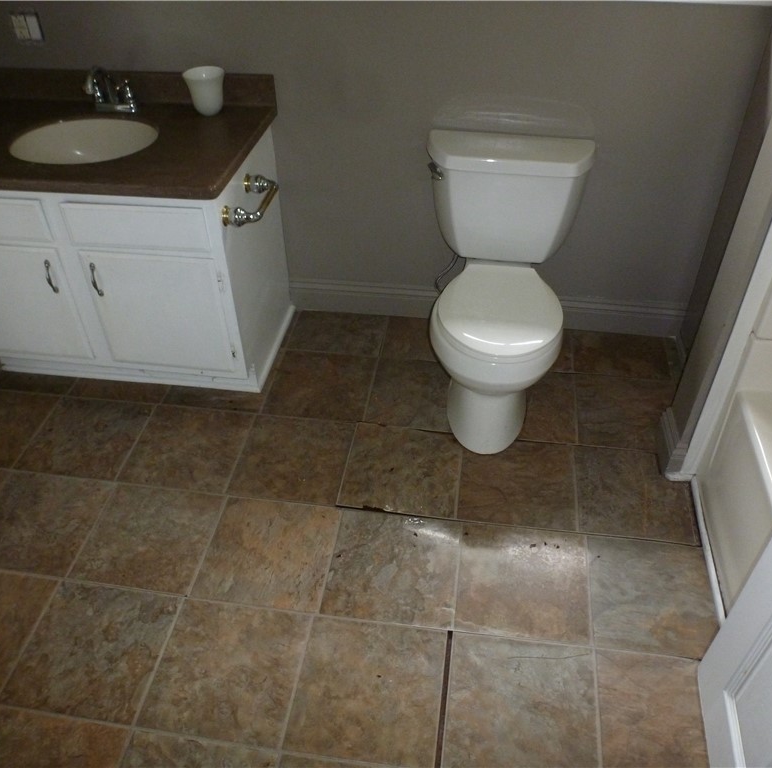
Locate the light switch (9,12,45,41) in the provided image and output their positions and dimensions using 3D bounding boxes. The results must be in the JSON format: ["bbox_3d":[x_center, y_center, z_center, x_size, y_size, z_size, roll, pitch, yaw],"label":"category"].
[{"bbox_3d":[-1.042,-1.035,2.061,0.082,0.083,0.014,5,42,7],"label":"light switch"}]

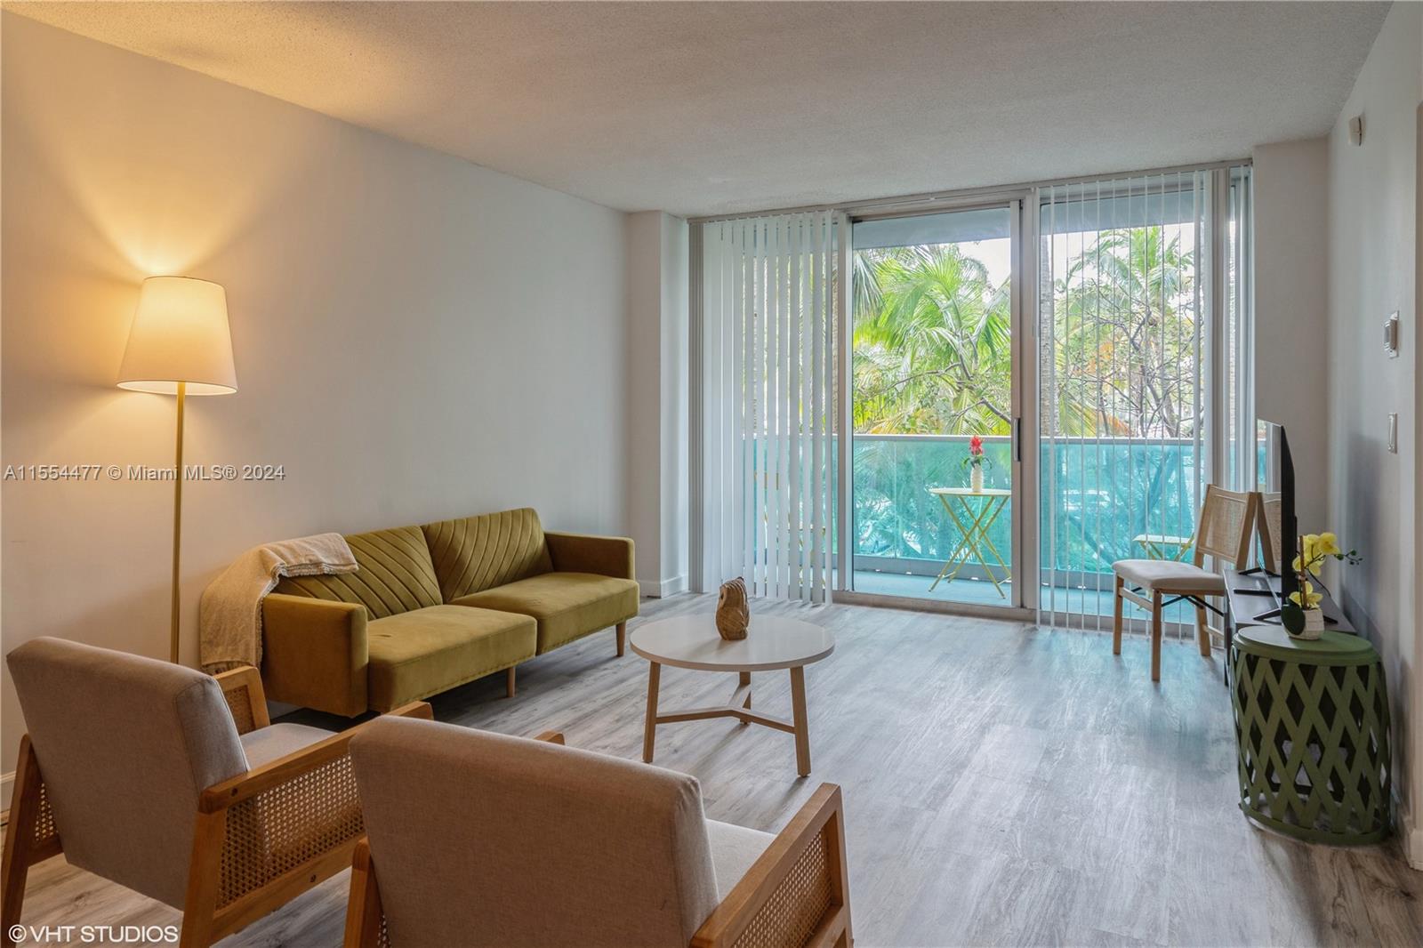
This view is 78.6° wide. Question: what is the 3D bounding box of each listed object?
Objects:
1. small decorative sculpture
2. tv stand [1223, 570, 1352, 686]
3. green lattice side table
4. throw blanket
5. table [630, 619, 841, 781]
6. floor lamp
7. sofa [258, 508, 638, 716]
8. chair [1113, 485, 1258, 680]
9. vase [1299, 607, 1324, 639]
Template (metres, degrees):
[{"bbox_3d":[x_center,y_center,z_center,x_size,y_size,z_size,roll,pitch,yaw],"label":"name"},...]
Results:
[{"bbox_3d":[0.081,0.491,3.180,0.115,0.210,0.105,-1,3,-17],"label":"small decorative sculpture"},{"bbox_3d":[2.262,0.745,3.455,0.355,0.510,1.060,2,3,29],"label":"tv stand"},{"bbox_3d":[1.885,0.789,2.737,0.405,0.545,0.405,2,4,35],"label":"green lattice side table"},{"bbox_3d":[-1.672,0.508,3.410,0.340,0.470,0.500,2,3,29],"label":"throw blanket"},{"bbox_3d":[0.077,0.810,3.180,0.730,0.427,0.730,0,3,0],"label":"table"},{"bbox_3d":[-1.800,0.199,2.940,0.345,1.690,0.345,2,3,29],"label":"floor lamp"},{"bbox_3d":[-1.075,0.604,3.922,0.750,0.710,1.710,2,3,29],"label":"sofa"},{"bbox_3d":[2.280,0.503,4.220,0.510,0.860,0.445,0,3,2],"label":"chair"},{"bbox_3d":[1.871,0.471,2.735,0.095,0.092,0.095,2,4,35],"label":"vase"}]

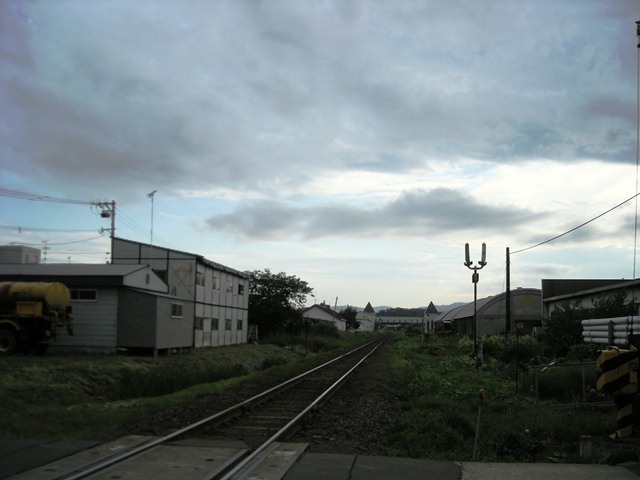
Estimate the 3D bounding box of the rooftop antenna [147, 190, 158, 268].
[{"bbox_3d":[-9.533,-0.619,36.439,0.450,4.430,1.300,6,-10,-33],"label":"rooftop antenna"}]

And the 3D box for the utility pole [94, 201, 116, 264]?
[{"bbox_3d":[-17.988,2.552,53.148,1.950,11.810,0.700,0,-8,6],"label":"utility pole"}]

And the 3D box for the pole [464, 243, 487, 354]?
[{"bbox_3d":[7.135,2.764,29.413,1.000,5.350,0.220,0,-8,6],"label":"pole"}]

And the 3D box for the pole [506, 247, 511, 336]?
[{"bbox_3d":[12.594,3.901,42.895,0.220,7.000,0.220,0,-8,6],"label":"pole"}]

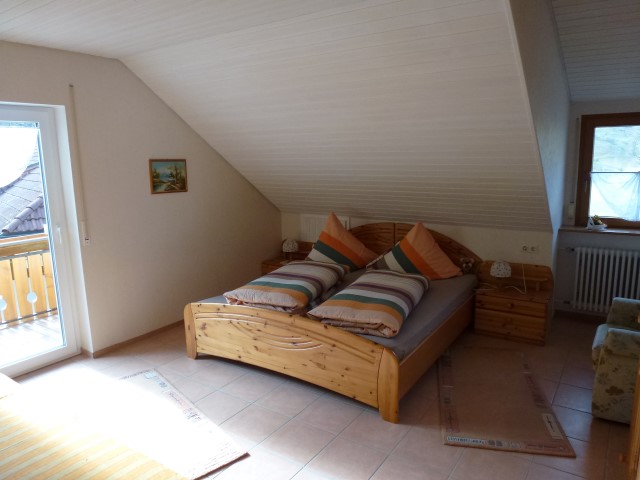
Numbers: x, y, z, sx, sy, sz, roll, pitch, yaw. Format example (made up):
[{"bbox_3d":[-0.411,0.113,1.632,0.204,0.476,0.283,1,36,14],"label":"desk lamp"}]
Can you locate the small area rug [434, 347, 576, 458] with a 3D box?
[{"bbox_3d":[1.226,1.063,3.182,0.700,0.012,1.400,1,11,12],"label":"small area rug"}]

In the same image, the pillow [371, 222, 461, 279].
[{"bbox_3d":[0.931,0.078,4.421,0.860,0.510,0.320,5,12,29],"label":"pillow"}]

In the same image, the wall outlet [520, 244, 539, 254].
[{"bbox_3d":[1.920,0.086,4.064,0.151,0.082,0.015,6,13,35],"label":"wall outlet"}]

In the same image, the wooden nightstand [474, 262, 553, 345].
[{"bbox_3d":[1.794,0.563,4.091,0.590,0.630,0.360,5,13,32],"label":"wooden nightstand"}]

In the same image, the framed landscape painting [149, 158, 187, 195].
[{"bbox_3d":[-1.458,-0.623,4.324,0.025,0.330,0.415,6,13,35],"label":"framed landscape painting"}]

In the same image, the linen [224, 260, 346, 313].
[{"bbox_3d":[-0.226,0.374,3.946,0.720,0.170,1.050,4,12,25],"label":"linen"}]

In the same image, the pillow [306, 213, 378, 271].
[{"bbox_3d":[0.195,-0.002,4.829,0.800,0.540,0.330,5,12,29],"label":"pillow"}]

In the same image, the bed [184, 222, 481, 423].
[{"bbox_3d":[0.225,0.441,4.070,1.930,0.950,2.070,5,13,32],"label":"bed"}]

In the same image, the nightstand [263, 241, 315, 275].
[{"bbox_3d":[-0.369,0.352,5.477,0.590,0.630,0.360,5,13,32],"label":"nightstand"}]

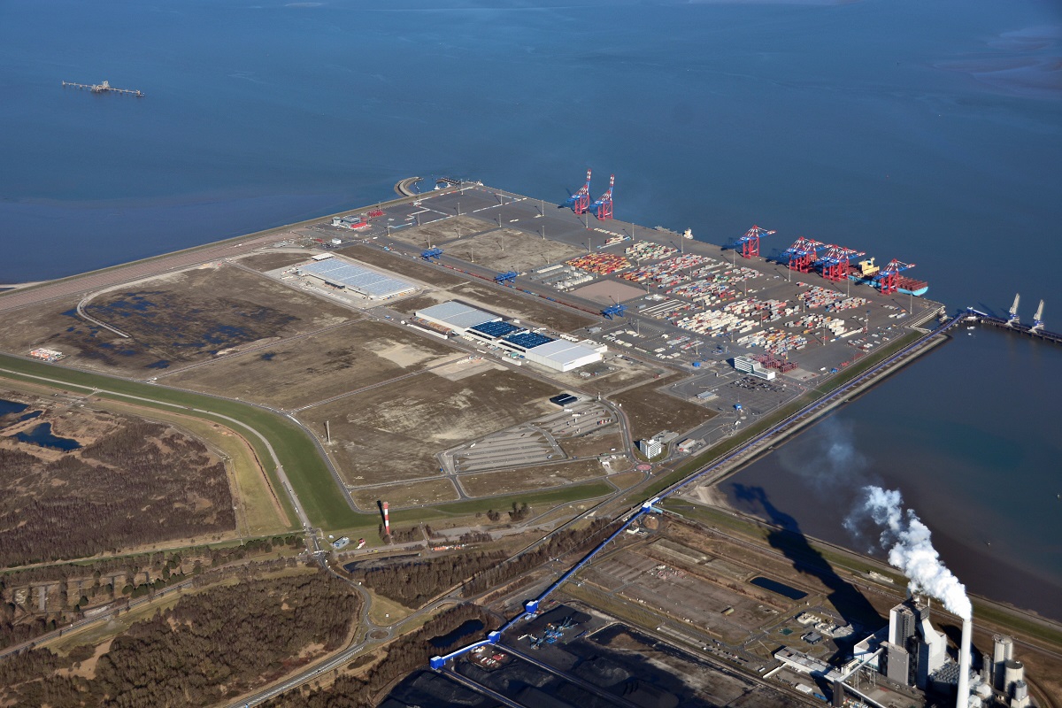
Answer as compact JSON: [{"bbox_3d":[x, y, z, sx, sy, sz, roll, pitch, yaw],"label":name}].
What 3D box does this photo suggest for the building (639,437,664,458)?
[{"bbox_3d":[223.900,177.400,3010.000,35.500,26.000,32.500,-20,27,-38],"label":"building"}]

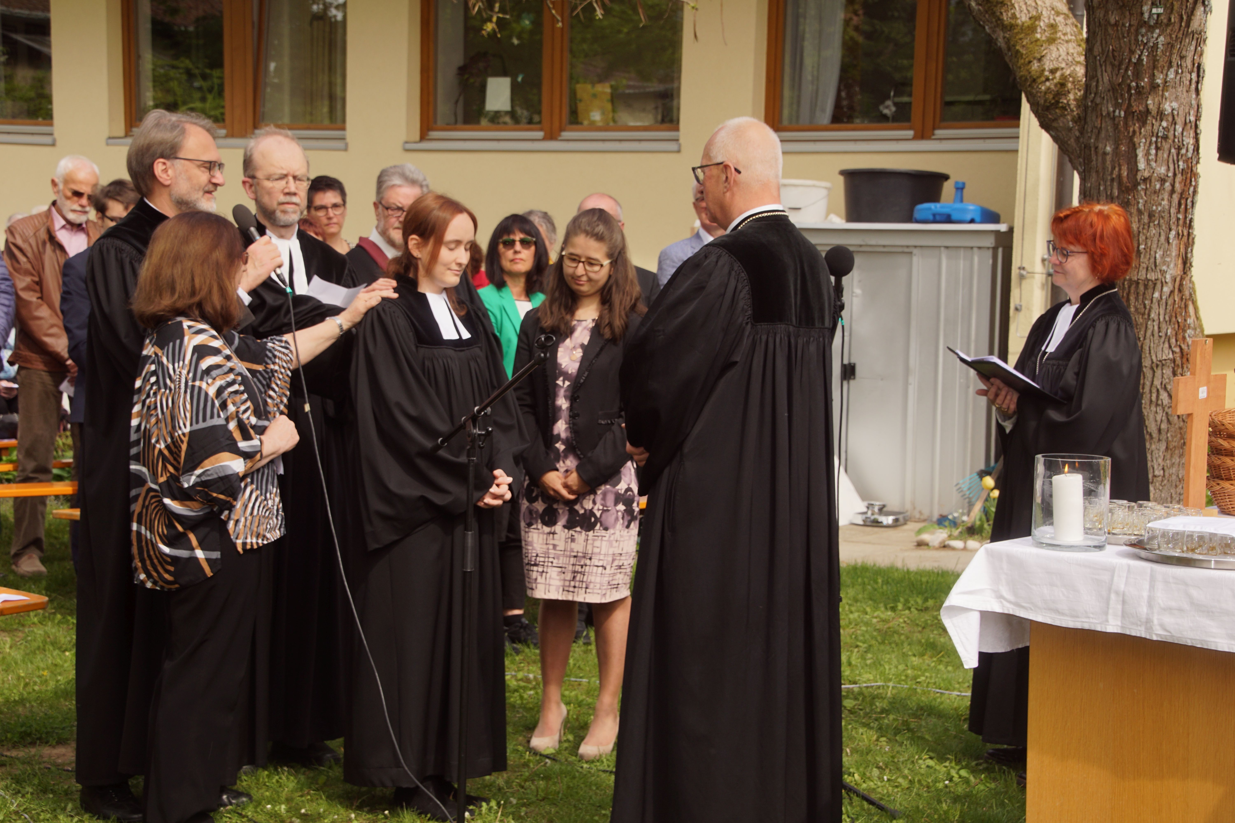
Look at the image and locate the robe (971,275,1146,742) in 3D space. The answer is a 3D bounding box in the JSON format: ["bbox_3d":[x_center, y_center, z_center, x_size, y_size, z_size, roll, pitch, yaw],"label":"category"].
[{"bbox_3d":[1.290,0.311,7.517,0.470,1.366,0.520,-2,6,-29],"label":"robe"}]

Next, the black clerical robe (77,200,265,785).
[{"bbox_3d":[-1.190,0.225,6.859,0.490,1.572,0.560,2,6,2],"label":"black clerical robe"}]

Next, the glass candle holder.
[{"bbox_3d":[1.050,0.207,5.939,0.176,0.199,0.176,1,6,0],"label":"glass candle holder"}]

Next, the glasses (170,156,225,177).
[{"bbox_3d":[-1.118,-0.645,6.770,0.140,0.046,0.142,7,6,4],"label":"glasses"}]

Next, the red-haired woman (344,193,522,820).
[{"bbox_3d":[-0.489,0.249,6.814,0.520,1.653,0.400,-4,8,-42],"label":"red-haired woman"}]

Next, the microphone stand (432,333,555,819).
[{"bbox_3d":[-0.329,0.471,6.253,0.580,1.325,0.560,2,6,3],"label":"microphone stand"}]

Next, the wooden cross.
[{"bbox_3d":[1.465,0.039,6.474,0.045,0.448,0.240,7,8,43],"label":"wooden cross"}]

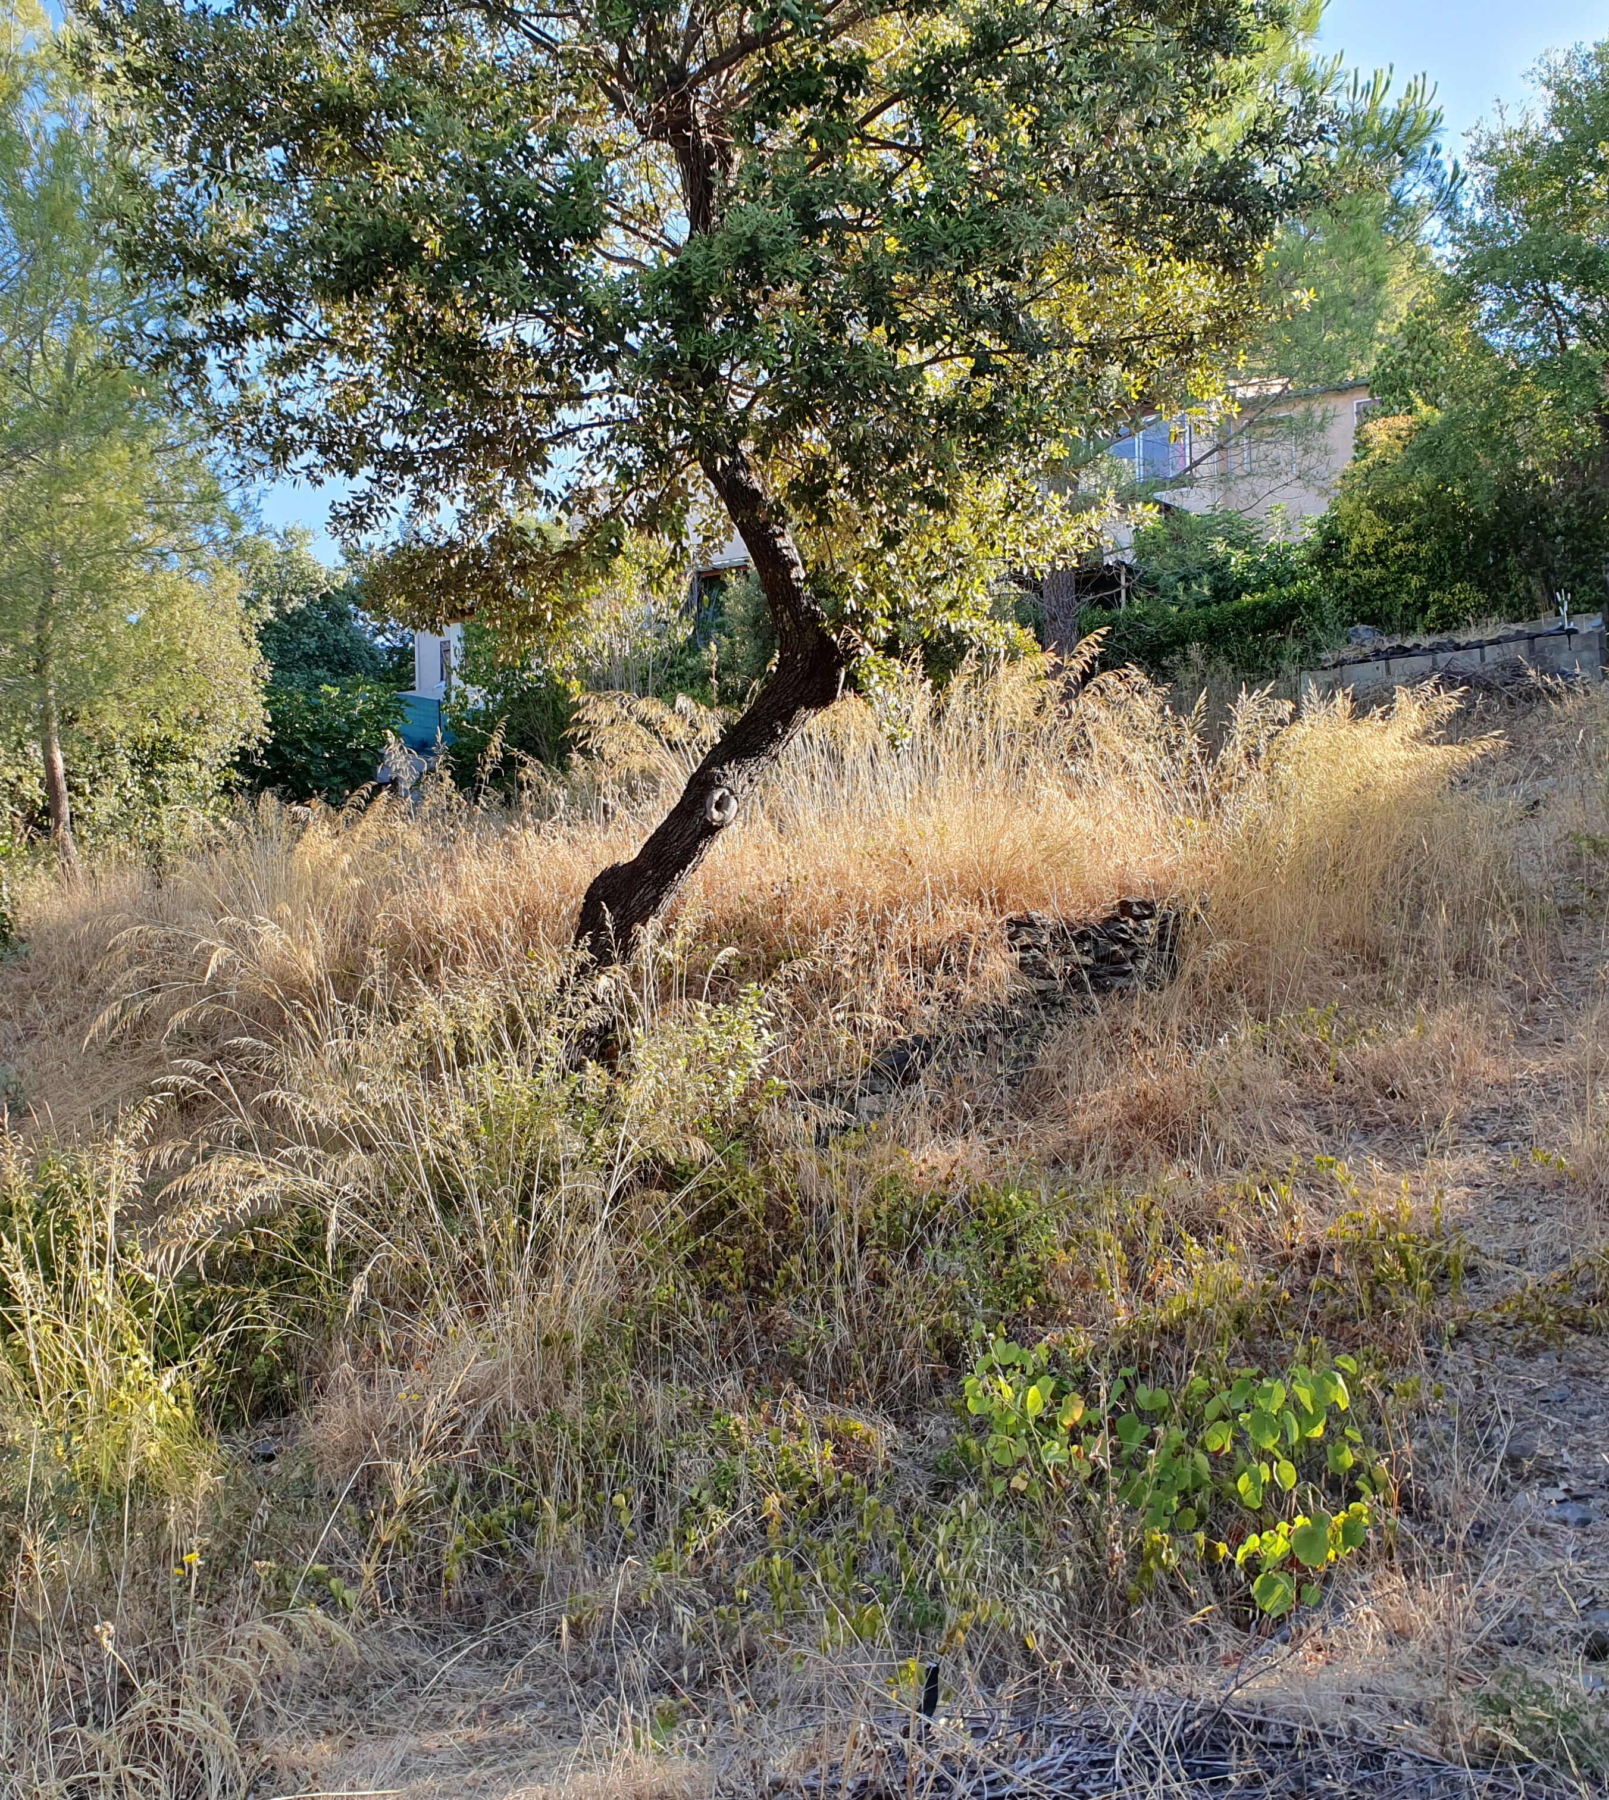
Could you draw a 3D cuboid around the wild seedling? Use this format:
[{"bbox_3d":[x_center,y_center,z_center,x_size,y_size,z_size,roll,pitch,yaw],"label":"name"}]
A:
[{"bbox_3d":[0.710,1.110,3.550,0.800,0.500,0.600,-1,0,11],"label":"wild seedling"}]

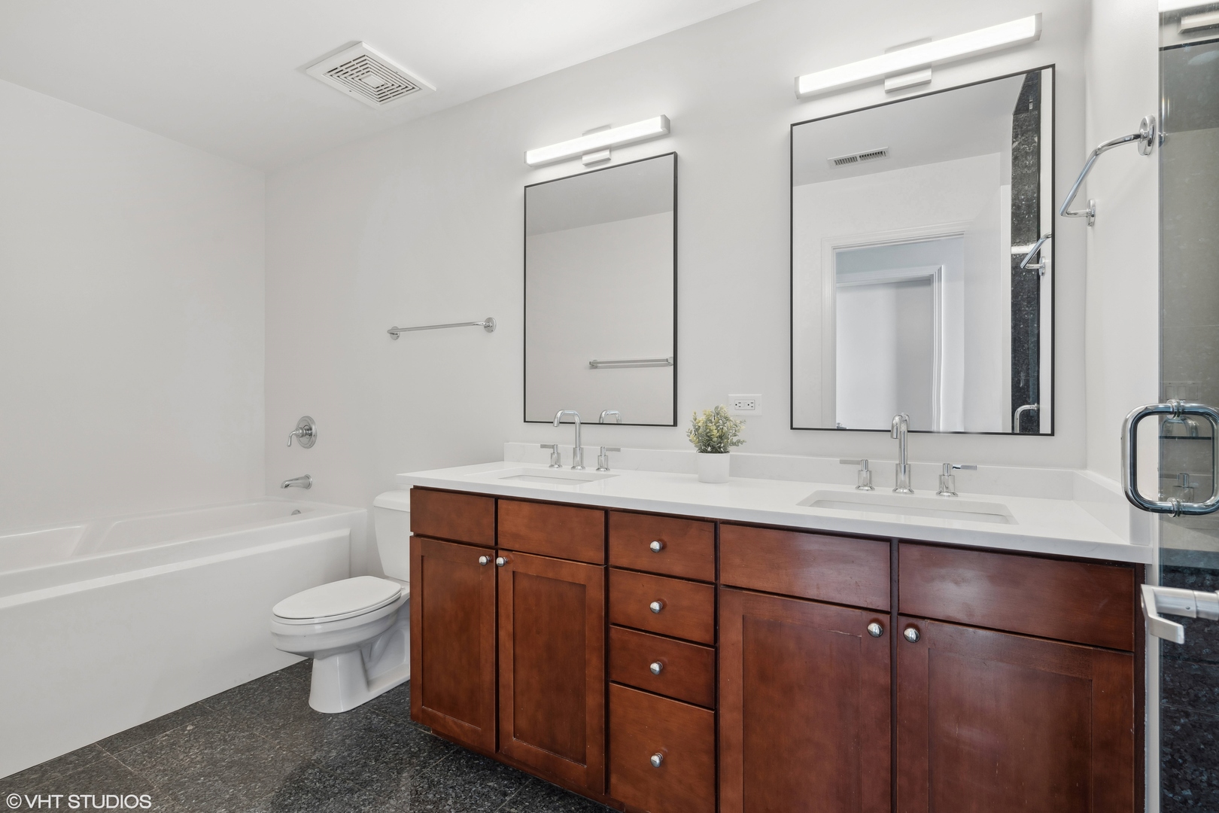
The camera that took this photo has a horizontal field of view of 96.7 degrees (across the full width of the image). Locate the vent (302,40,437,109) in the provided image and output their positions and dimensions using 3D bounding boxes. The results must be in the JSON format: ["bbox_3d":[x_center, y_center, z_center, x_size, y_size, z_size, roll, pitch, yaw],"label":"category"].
[{"bbox_3d":[-0.976,-1.341,2.239,0.343,0.019,0.352,0,0,29],"label":"vent"}]

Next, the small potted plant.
[{"bbox_3d":[0.335,0.110,1.706,0.182,0.249,0.175,0,0,29],"label":"small potted plant"}]

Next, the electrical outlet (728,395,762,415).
[{"bbox_3d":[0.448,-0.005,1.791,0.111,0.070,0.009,0,0,29],"label":"electrical outlet"}]

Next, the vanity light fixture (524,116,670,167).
[{"bbox_3d":[-0.059,-0.984,2.040,0.607,0.115,0.065,0,0,29],"label":"vanity light fixture"}]

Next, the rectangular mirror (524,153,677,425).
[{"bbox_3d":[-0.053,-0.412,2.062,0.665,0.961,0.025,0,0,29],"label":"rectangular mirror"}]

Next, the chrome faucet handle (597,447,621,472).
[{"bbox_3d":[-0.001,0.193,1.982,0.097,0.086,0.050,0,1,29],"label":"chrome faucet handle"}]

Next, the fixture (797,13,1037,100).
[{"bbox_3d":[0.842,-0.974,1.534,0.600,0.118,0.065,0,0,29],"label":"fixture"}]

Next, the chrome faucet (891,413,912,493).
[{"bbox_3d":[0.772,0.129,1.436,0.056,0.217,0.179,0,0,34],"label":"chrome faucet"}]

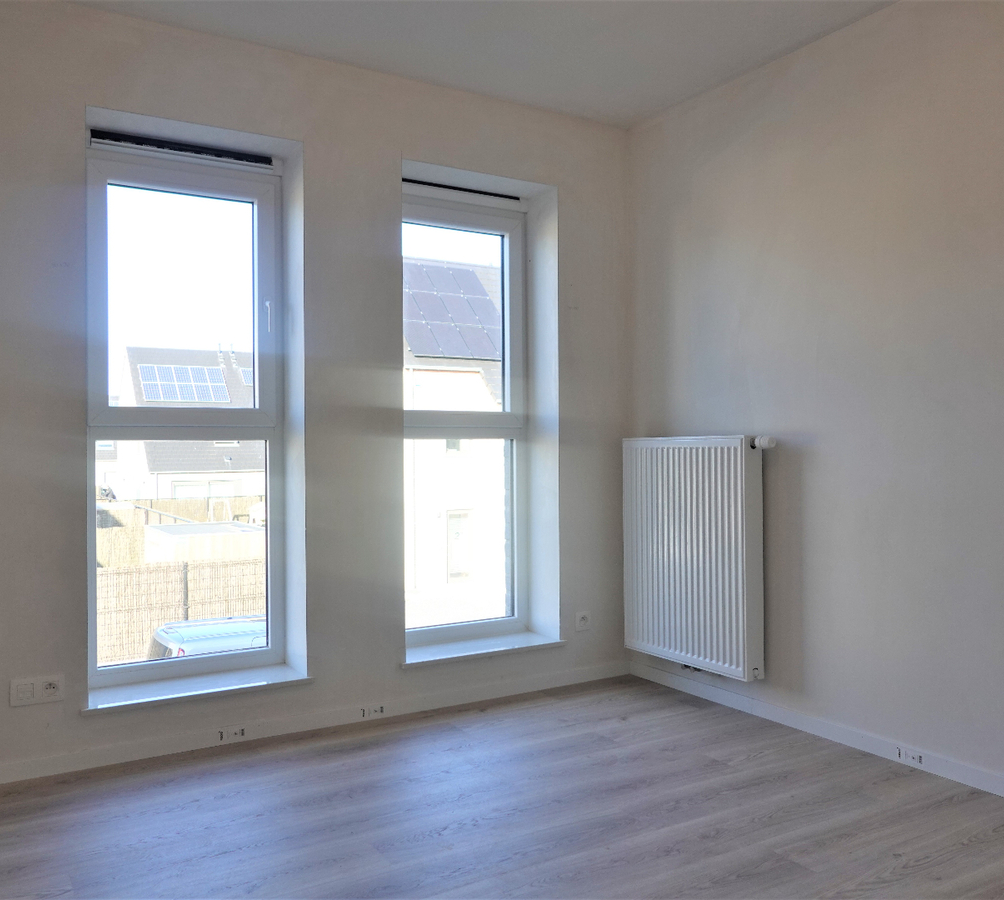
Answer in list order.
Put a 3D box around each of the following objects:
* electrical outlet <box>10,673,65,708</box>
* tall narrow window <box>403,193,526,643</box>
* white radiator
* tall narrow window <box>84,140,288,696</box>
[{"bbox_3d":[-1.475,0.764,2.858,0.154,0.086,0.012,0,0,-31],"label":"electrical outlet"},{"bbox_3d":[-0.211,-0.123,3.952,0.735,1.915,0.080,0,0,-31],"label":"tall narrow window"},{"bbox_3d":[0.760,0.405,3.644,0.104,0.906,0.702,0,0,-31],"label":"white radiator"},{"bbox_3d":[-1.182,-0.120,3.365,0.735,1.923,0.080,0,0,-31],"label":"tall narrow window"}]

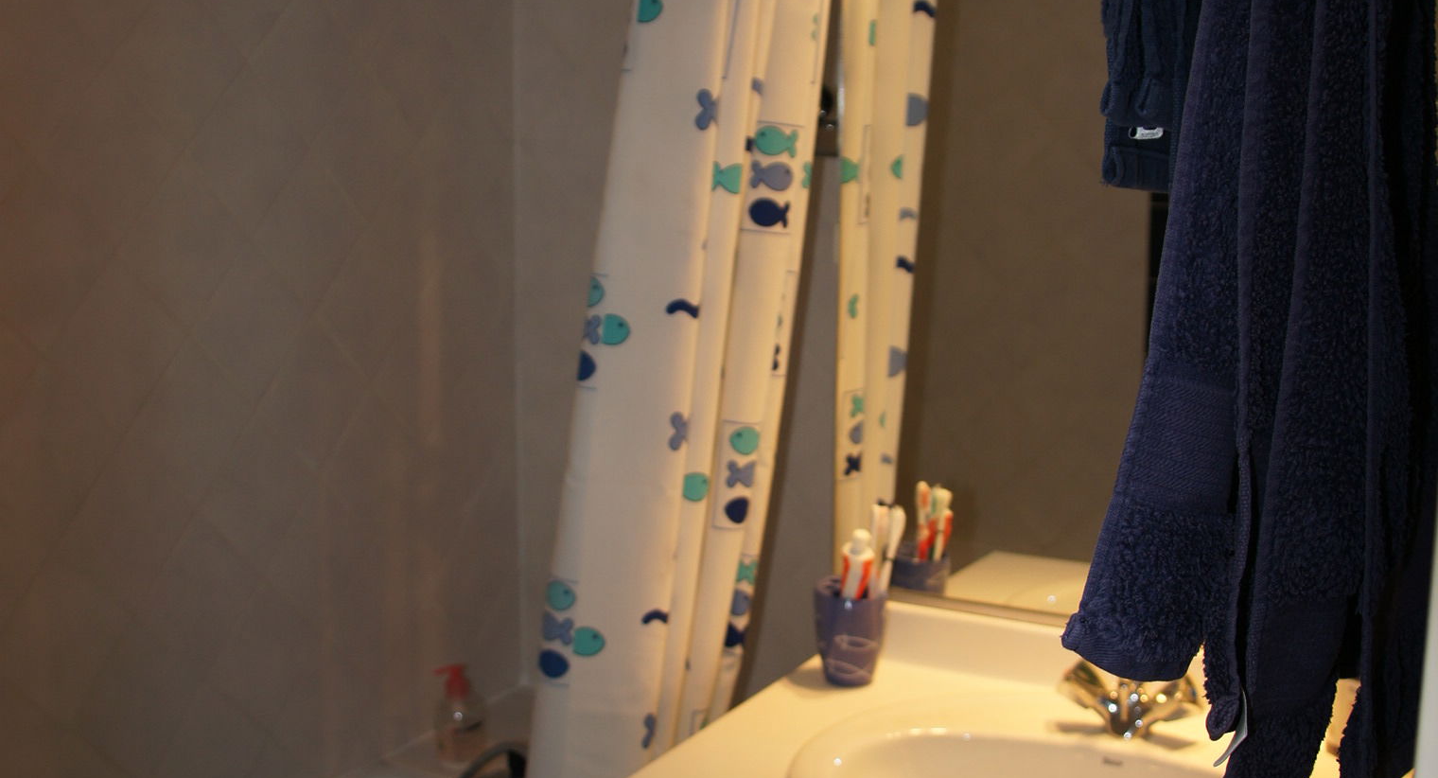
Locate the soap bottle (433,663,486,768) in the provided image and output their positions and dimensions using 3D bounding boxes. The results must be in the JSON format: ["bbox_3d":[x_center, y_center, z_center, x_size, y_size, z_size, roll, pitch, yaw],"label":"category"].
[{"bbox_3d":[-0.381,0.471,2.364,0.068,0.148,0.065,-6,12,-30],"label":"soap bottle"}]

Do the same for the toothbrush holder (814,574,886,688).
[{"bbox_3d":[0.156,0.289,1.915,0.092,0.115,0.092,0,10,0],"label":"toothbrush holder"}]

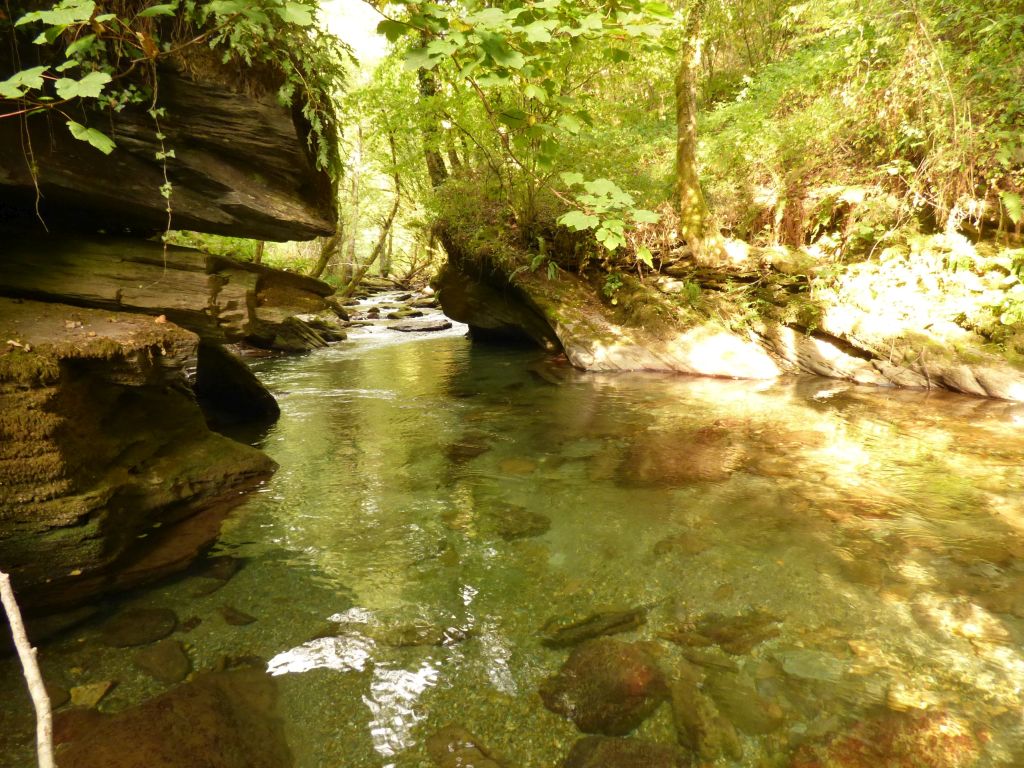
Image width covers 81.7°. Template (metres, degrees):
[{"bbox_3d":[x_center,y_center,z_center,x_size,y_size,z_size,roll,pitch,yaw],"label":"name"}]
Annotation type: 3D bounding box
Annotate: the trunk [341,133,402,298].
[{"bbox_3d":[-2.950,-3.480,12.400,1.200,3.300,0.600,-3,13,-13],"label":"trunk"}]

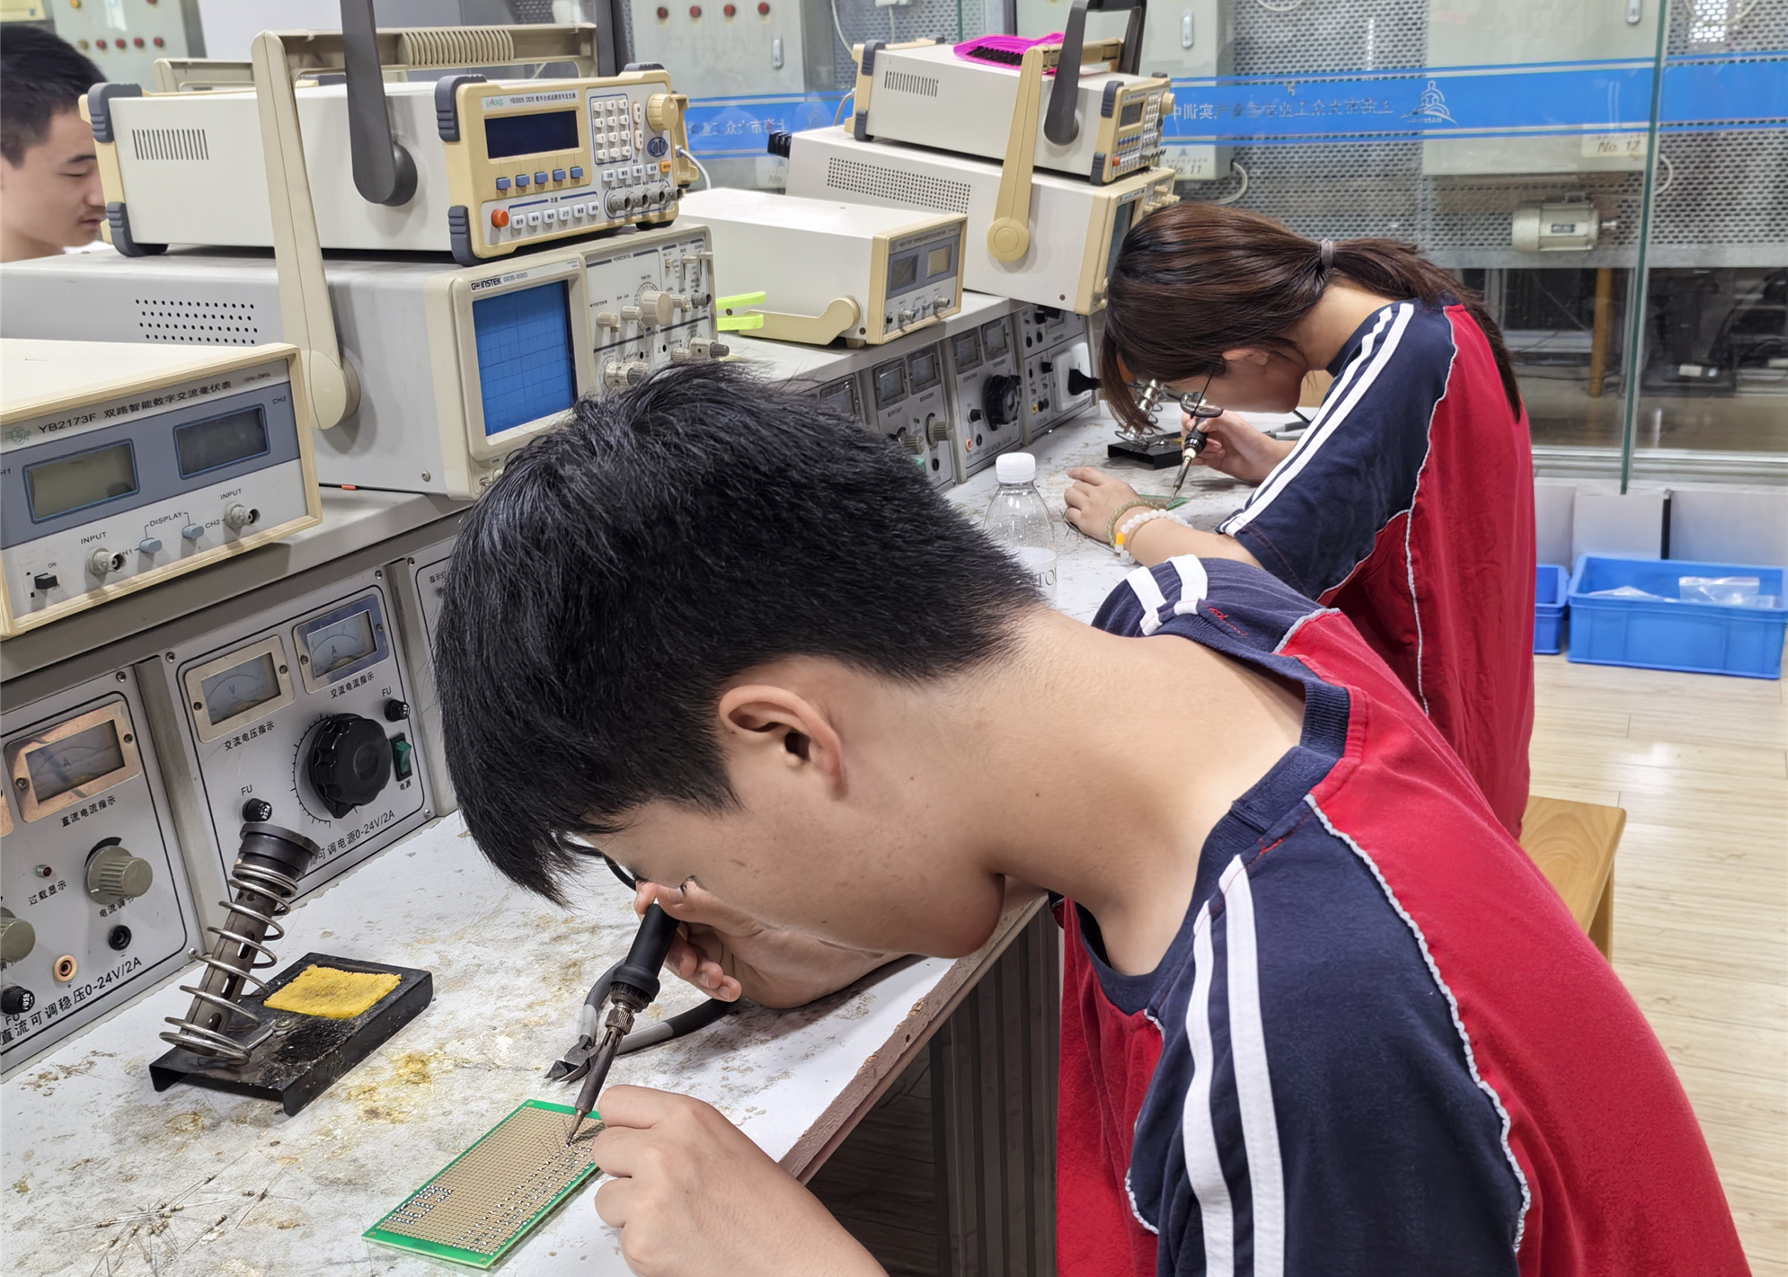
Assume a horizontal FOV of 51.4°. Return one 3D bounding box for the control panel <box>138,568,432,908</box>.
[{"bbox_3d":[-0.379,0.070,1.246,0.043,0.193,0.216,0,17,26],"label":"control panel"}]

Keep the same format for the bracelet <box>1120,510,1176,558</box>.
[{"bbox_3d":[0.259,-0.098,1.840,0.070,0.062,0.014,-9,19,-18],"label":"bracelet"}]

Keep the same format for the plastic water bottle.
[{"bbox_3d":[0.099,-0.036,1.453,0.062,0.218,0.062,6,20,25],"label":"plastic water bottle"}]

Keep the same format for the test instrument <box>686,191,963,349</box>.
[{"bbox_3d":[-0.102,-0.412,2.055,0.324,0.117,0.245,11,22,20],"label":"test instrument"}]

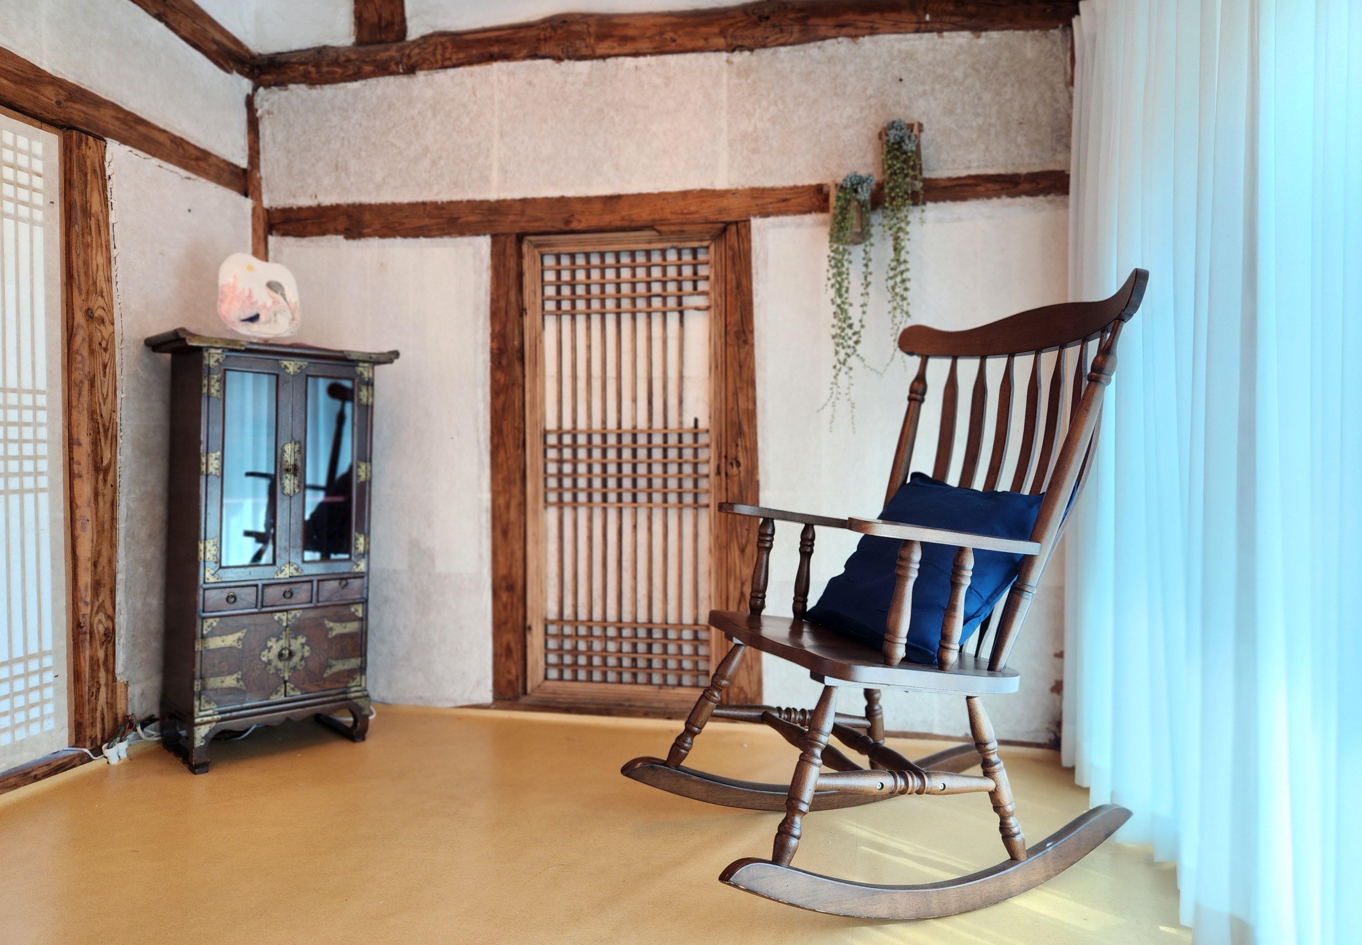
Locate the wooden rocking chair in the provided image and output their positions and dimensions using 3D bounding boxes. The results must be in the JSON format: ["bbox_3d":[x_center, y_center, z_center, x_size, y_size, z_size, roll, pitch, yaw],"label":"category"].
[{"bbox_3d":[0.370,0.197,1.825,0.886,1.132,0.678,0,1,-21],"label":"wooden rocking chair"}]

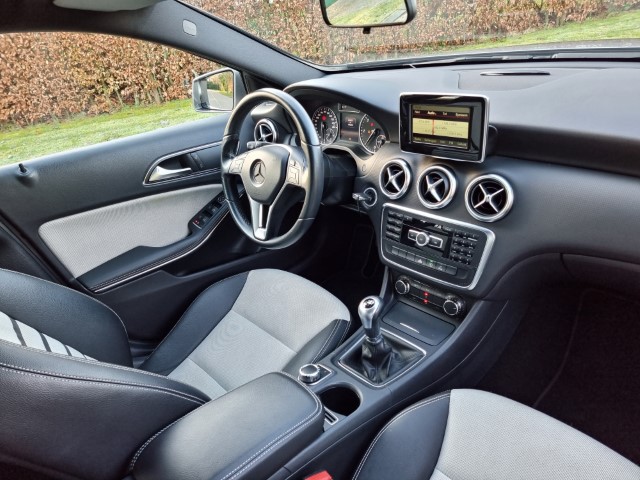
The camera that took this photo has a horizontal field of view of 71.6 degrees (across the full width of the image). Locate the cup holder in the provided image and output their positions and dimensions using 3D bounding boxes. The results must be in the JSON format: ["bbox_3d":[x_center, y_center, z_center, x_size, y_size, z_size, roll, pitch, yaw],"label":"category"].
[{"bbox_3d":[0.041,0.322,0.834,0.084,0.065,0.084,-7,28,4],"label":"cup holder"}]

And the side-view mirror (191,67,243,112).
[{"bbox_3d":[-0.348,-0.502,1.490,0.220,0.155,0.105,10,33,31],"label":"side-view mirror"}]

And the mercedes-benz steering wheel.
[{"bbox_3d":[-0.123,-0.166,1.067,0.100,0.375,0.375,-13,24,-42],"label":"mercedes-benz steering wheel"}]

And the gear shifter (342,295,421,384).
[{"bbox_3d":[0.107,0.174,0.876,0.130,0.155,0.120,-30,34,-35],"label":"gear shifter"}]

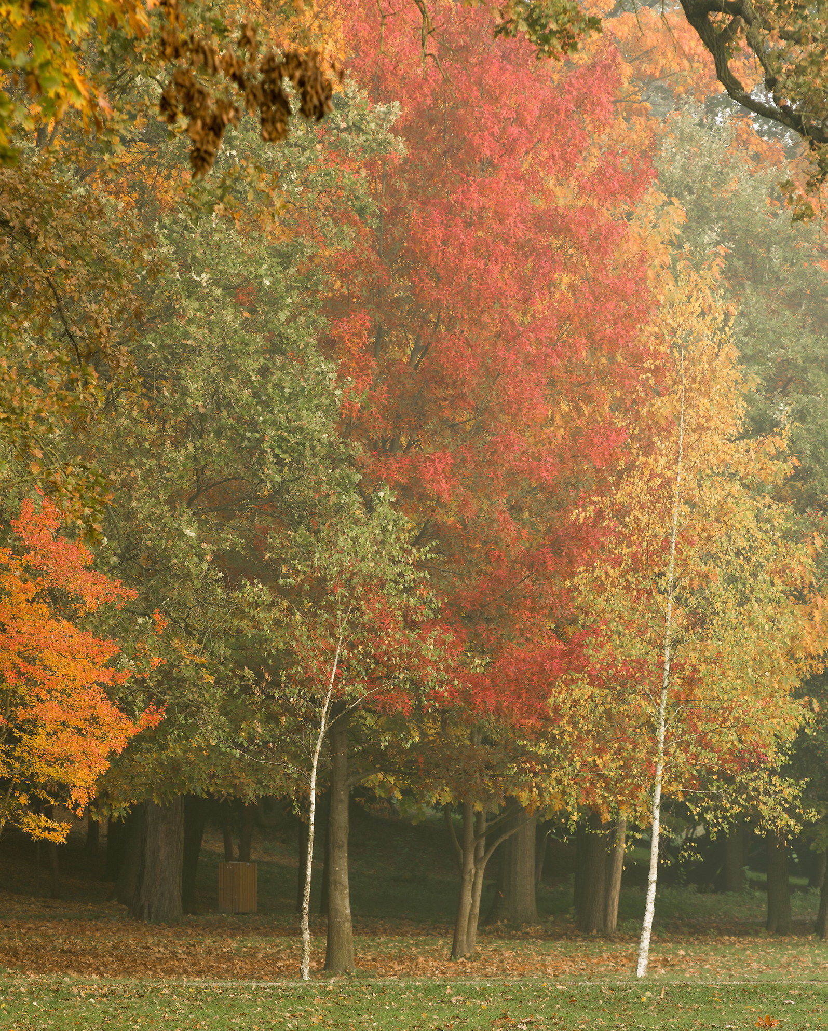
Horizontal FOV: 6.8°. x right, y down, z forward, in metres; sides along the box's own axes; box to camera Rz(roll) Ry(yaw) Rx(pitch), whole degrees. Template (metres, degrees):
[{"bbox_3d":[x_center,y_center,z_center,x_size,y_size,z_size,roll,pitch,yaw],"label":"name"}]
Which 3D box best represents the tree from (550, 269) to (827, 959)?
[{"bbox_3d":[3.188,1.257,82.000,3.200,8.262,3.028,0,-3,0],"label":"tree"}]

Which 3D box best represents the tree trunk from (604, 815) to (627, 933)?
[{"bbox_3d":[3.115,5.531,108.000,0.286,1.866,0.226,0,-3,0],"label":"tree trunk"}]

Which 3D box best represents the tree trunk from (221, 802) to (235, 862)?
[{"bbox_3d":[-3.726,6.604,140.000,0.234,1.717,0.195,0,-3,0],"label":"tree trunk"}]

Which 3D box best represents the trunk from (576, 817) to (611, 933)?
[{"bbox_3d":[3.179,6.351,124.000,0.622,2.108,0.622,0,-3,0],"label":"trunk"}]

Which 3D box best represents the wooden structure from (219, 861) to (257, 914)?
[{"bbox_3d":[-3.229,6.823,128.000,0.713,0.945,0.696,0,-3,0],"label":"wooden structure"}]

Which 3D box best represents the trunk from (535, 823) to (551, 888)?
[{"bbox_3d":[2.917,7.696,158.000,0.318,1.497,0.270,0,-3,0],"label":"trunk"}]

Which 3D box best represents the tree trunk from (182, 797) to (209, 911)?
[{"bbox_3d":[-4.314,6.673,137.000,0.535,2.329,0.535,0,-3,0],"label":"tree trunk"}]

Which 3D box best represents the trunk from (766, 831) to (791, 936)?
[{"bbox_3d":[5.584,5.599,107.000,0.373,1.640,0.358,0,-3,0],"label":"trunk"}]

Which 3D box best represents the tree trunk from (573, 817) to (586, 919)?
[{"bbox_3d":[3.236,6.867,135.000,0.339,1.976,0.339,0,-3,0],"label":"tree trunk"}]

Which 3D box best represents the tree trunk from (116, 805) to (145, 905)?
[{"bbox_3d":[-5.524,6.643,136.000,0.625,2.009,0.625,0,-3,0],"label":"tree trunk"}]

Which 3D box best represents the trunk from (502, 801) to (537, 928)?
[{"bbox_3d":[1.746,5.747,116.000,0.598,2.101,0.566,0,-3,0],"label":"trunk"}]

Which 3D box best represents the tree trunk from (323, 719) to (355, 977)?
[{"bbox_3d":[-0.896,3.915,83.000,0.324,3.054,0.301,0,-3,0],"label":"tree trunk"}]

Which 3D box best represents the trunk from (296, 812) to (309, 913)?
[{"bbox_3d":[-2.176,6.835,137.000,0.267,2.005,0.267,0,-3,0],"label":"trunk"}]

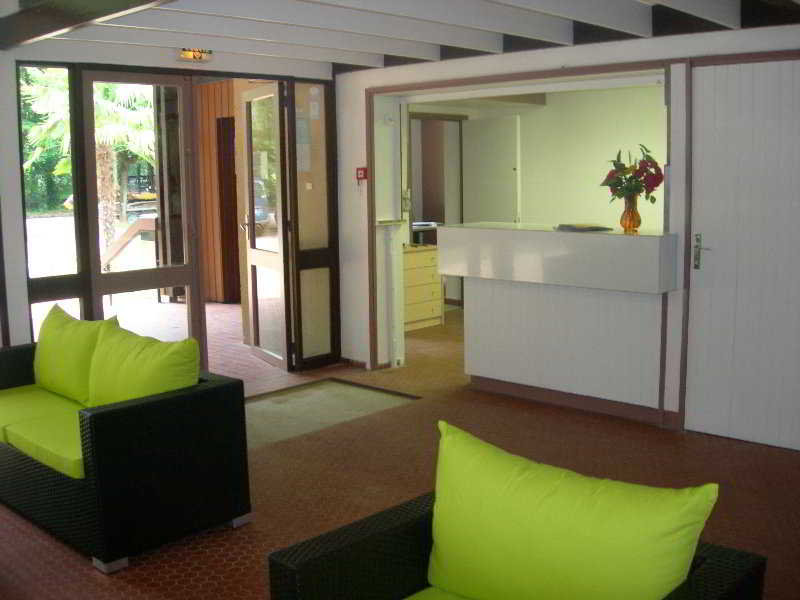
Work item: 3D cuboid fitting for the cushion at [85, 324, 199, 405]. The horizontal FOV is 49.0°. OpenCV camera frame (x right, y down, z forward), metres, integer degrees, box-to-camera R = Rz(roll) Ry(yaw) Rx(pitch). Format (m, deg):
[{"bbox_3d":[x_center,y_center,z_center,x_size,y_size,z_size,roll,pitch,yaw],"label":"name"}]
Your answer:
[{"bbox_3d":[-1.150,0.331,3.942,0.670,0.420,0.200,7,0,43],"label":"cushion"}]

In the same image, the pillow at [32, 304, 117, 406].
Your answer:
[{"bbox_3d":[-1.643,0.265,4.407,0.670,0.430,0.200,7,0,43],"label":"pillow"}]

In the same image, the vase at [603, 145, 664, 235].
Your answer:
[{"bbox_3d":[1.302,-0.619,4.938,0.340,0.495,0.310,7,12,43],"label":"vase"}]

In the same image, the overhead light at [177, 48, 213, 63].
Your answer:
[{"bbox_3d":[-1.349,-1.612,5.782,0.065,0.088,0.245,7,12,43],"label":"overhead light"}]

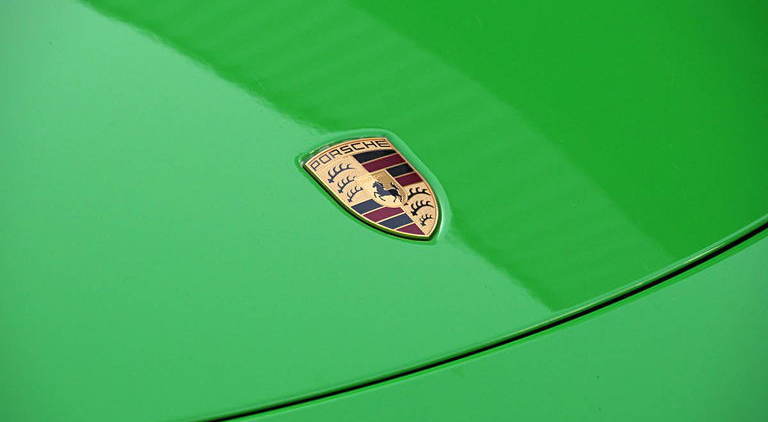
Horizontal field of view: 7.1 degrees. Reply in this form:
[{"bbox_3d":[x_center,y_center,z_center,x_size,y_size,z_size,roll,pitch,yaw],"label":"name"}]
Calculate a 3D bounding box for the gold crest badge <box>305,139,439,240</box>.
[{"bbox_3d":[0.000,-0.008,2.751,0.051,0.005,0.066,-18,53,-40],"label":"gold crest badge"}]

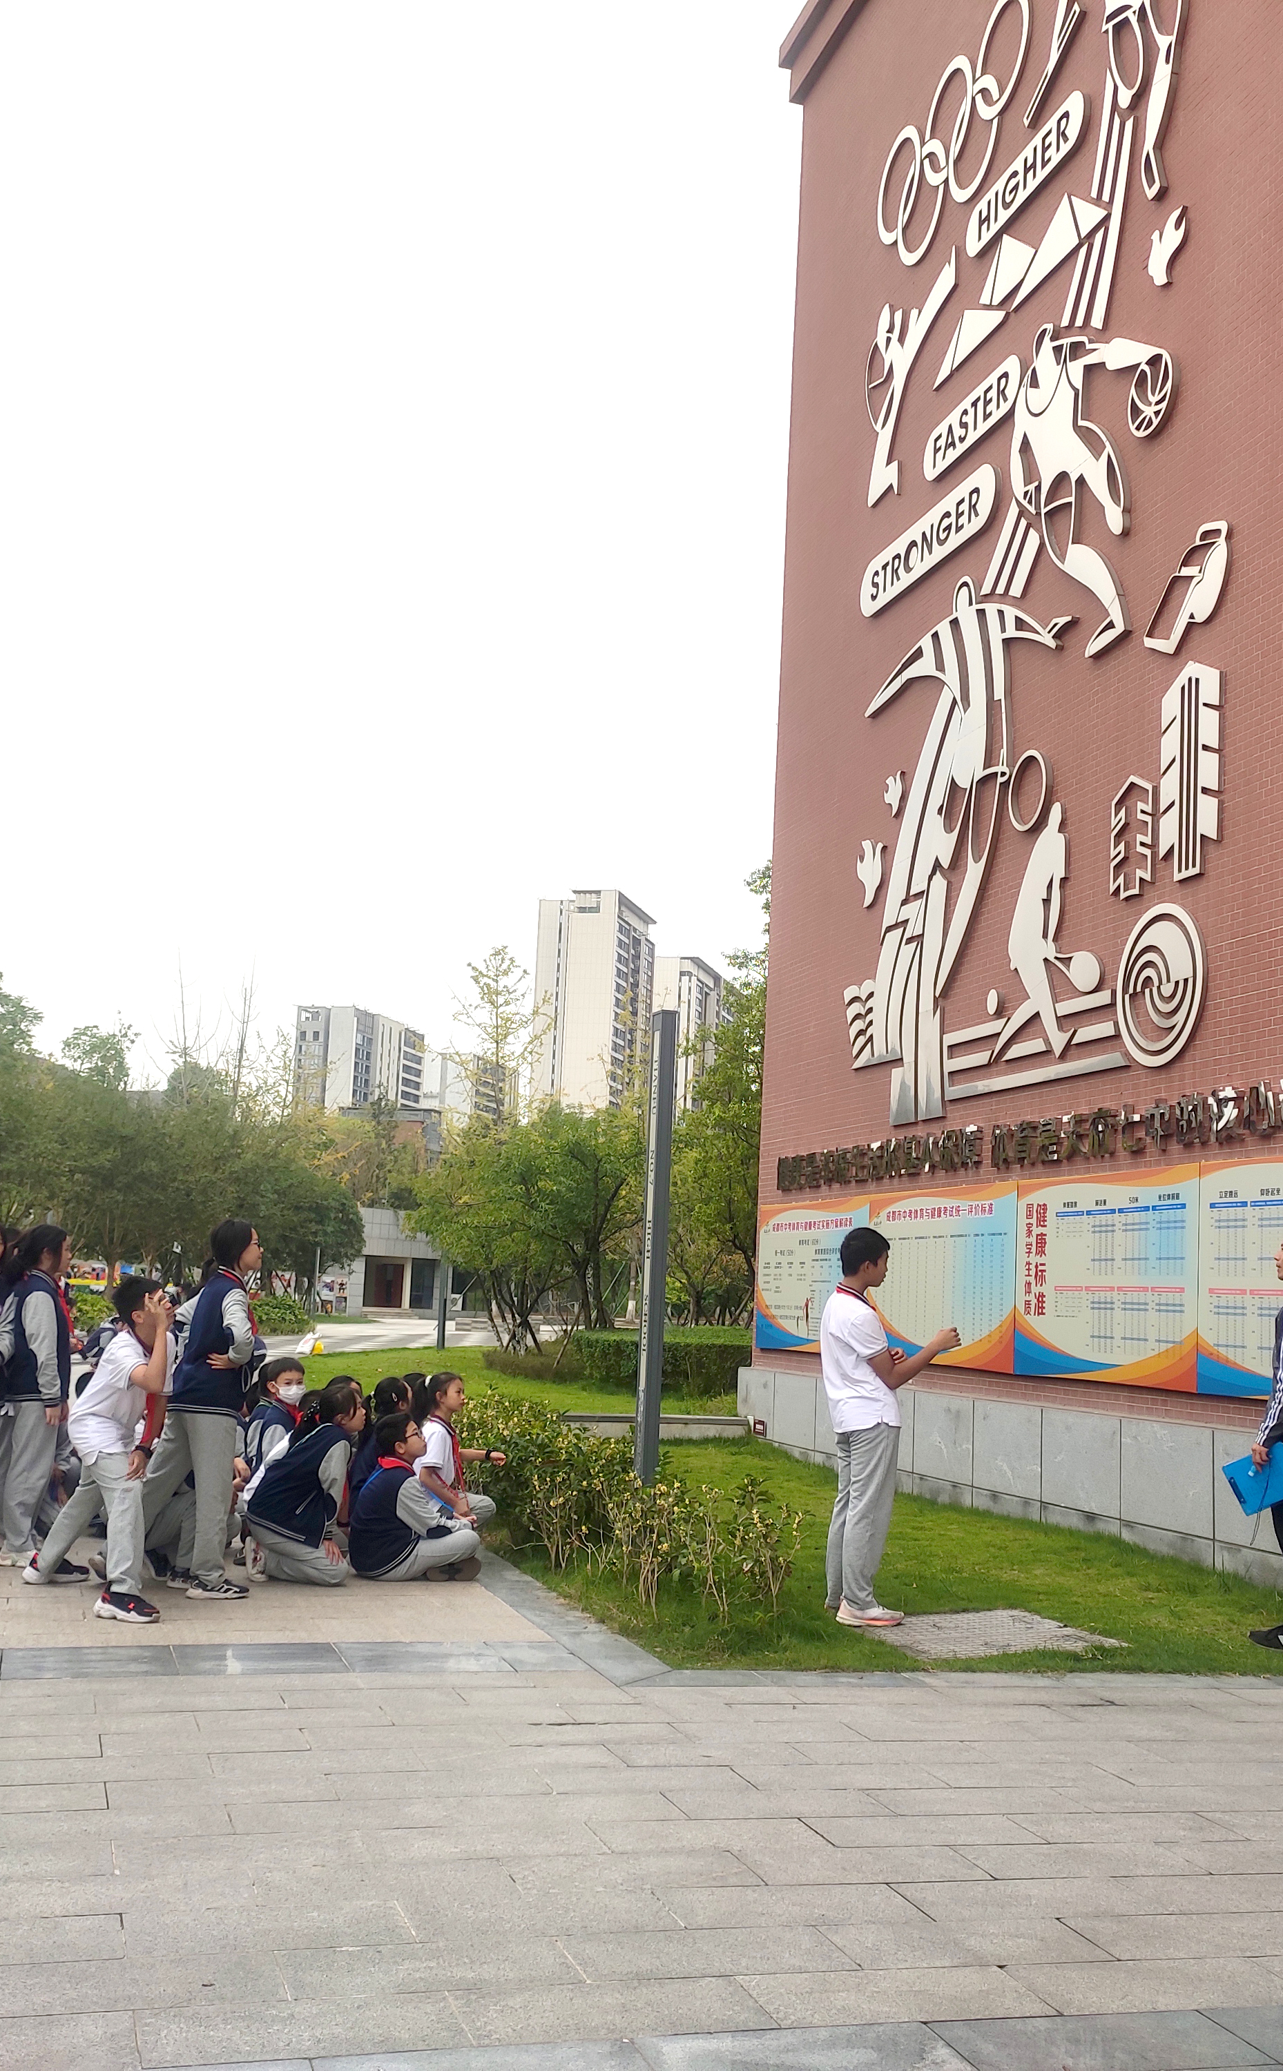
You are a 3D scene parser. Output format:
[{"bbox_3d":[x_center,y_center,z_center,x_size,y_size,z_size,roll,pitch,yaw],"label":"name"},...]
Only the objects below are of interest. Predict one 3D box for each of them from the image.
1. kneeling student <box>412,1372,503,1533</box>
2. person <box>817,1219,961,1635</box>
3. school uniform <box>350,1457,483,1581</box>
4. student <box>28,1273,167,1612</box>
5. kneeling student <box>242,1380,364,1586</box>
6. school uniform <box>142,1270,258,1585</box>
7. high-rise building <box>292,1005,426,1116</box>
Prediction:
[{"bbox_3d":[-0.982,2.323,10.808,0.550,0.920,0.480,3,-8,-4],"label":"kneeling student"},{"bbox_3d":[1.071,1.697,8.644,0.600,1.702,0.480,4,-8,-10],"label":"person"},{"bbox_3d":[-1.113,2.354,9.792,0.600,0.570,0.540,4,-8,-8],"label":"school uniform"},{"bbox_3d":[-2.297,1.753,8.460,0.580,1.420,0.580,3,-8,-2],"label":"student"},{"bbox_3d":[-1.588,2.105,9.439,0.570,0.920,0.460,4,-8,-7],"label":"kneeling student"},{"bbox_3d":[-1.994,1.770,9.013,0.500,1.409,0.500,4,-8,-10],"label":"school uniform"},{"bbox_3d":[-64.799,27.687,452.386,13.840,62.756,42.729,1,-8,16],"label":"high-rise building"}]

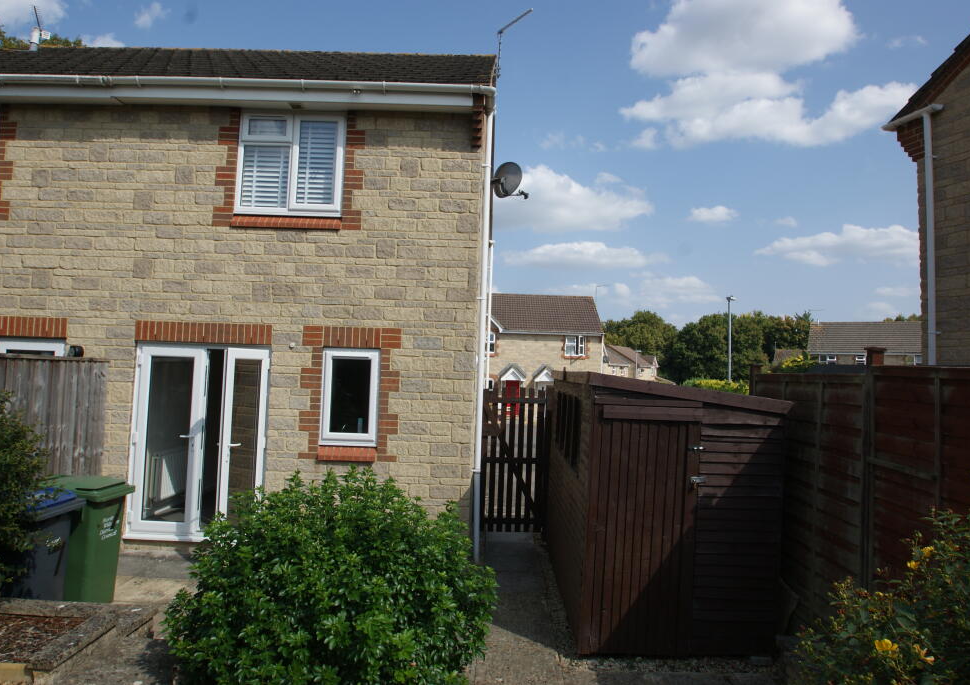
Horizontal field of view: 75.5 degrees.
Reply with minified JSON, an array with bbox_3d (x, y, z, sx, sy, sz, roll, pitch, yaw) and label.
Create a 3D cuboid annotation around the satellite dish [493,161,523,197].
[{"bbox_3d":[0.299,-1.901,7.350,0.360,0.440,0.470,5,-5,-37],"label":"satellite dish"}]

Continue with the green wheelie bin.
[{"bbox_3d":[-3.470,1.725,5.250,0.720,1.070,0.570,2,-4,0],"label":"green wheelie bin"}]

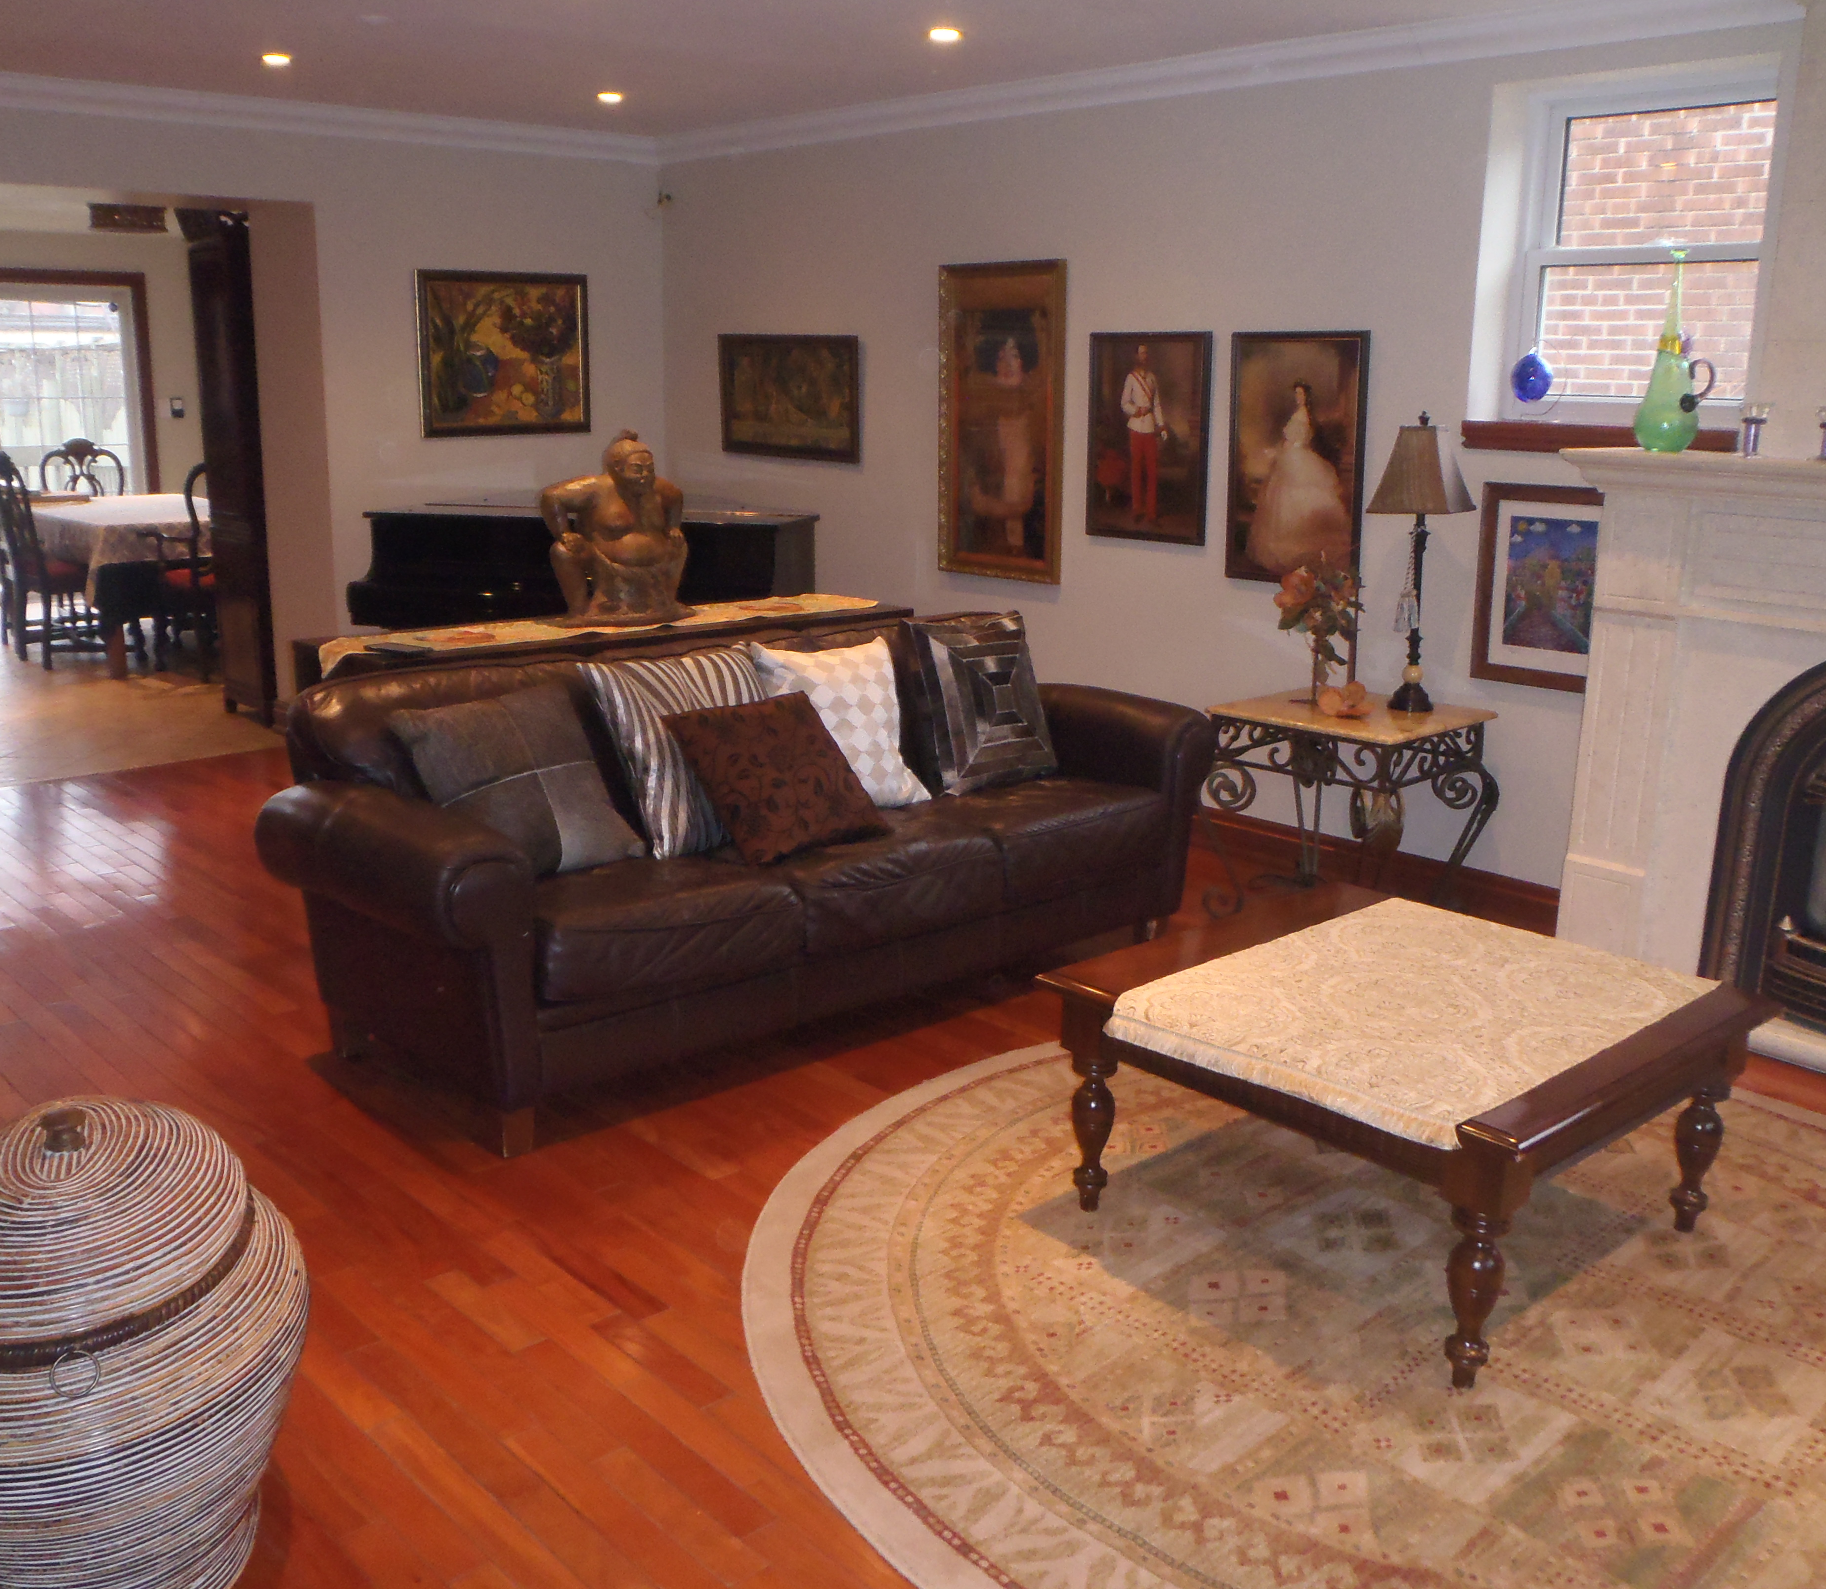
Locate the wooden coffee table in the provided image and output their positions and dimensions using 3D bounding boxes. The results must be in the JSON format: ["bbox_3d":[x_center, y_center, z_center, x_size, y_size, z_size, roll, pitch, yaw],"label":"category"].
[{"bbox_3d":[0.874,0.576,3.165,0.867,0.458,0.976,-13,20,-41],"label":"wooden coffee table"}]

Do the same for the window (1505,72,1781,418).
[{"bbox_3d":[1.929,-1.417,4.500,0.080,0.865,0.745,-12,19,-41],"label":"window"}]

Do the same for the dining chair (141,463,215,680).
[{"bbox_3d":[-3.390,-1.133,8.517,0.580,1.060,0.610,-12,19,-41],"label":"dining chair"}]

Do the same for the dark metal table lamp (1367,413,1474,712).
[{"bbox_3d":[1.421,-0.654,4.808,0.225,0.807,0.225,10,18,35],"label":"dark metal table lamp"}]

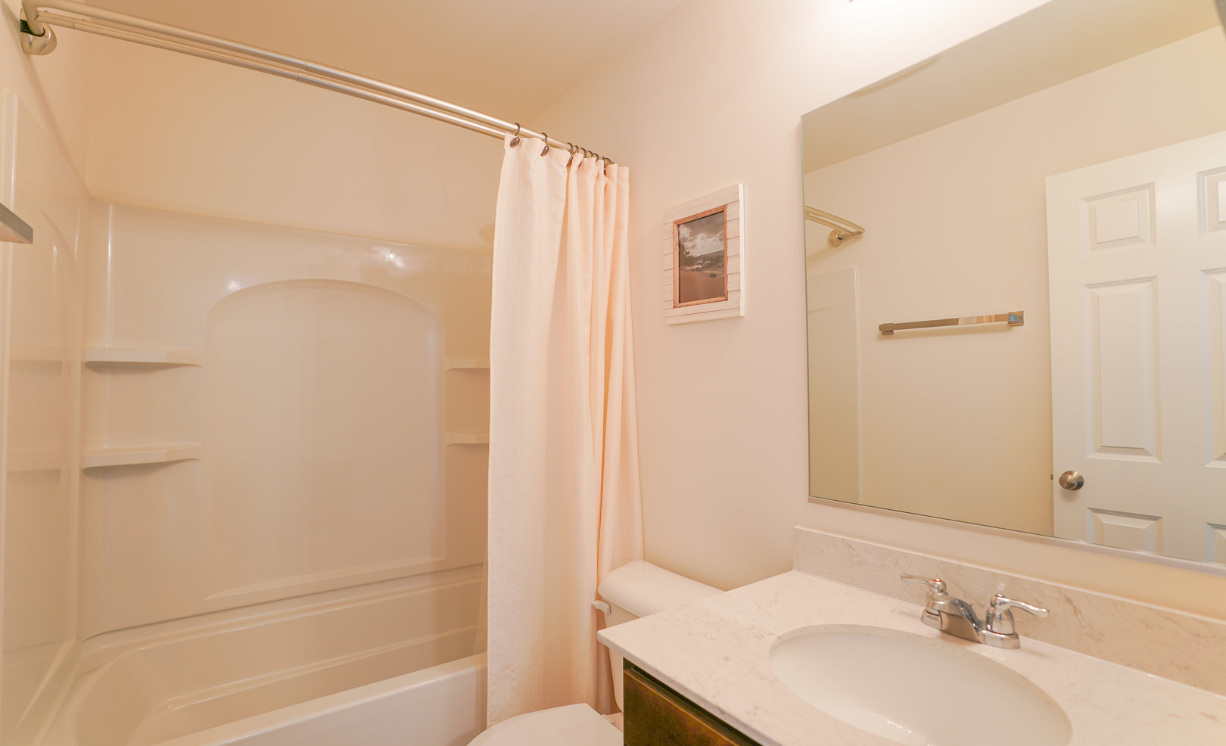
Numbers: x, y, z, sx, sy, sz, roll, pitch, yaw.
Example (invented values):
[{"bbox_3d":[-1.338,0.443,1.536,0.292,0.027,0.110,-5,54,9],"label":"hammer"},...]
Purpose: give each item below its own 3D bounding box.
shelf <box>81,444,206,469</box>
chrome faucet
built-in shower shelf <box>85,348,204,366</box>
[{"bbox_3d":[-1.457,0.255,1.705,0.275,0.044,0.115,2,-3,-37],"label":"shelf"},{"bbox_3d":[0.579,0.410,0.915,0.150,0.090,0.225,2,-3,-37],"label":"chrome faucet"},{"bbox_3d":[-1.457,-0.050,1.717,0.275,0.042,0.115,2,-3,-37],"label":"built-in shower shelf"}]

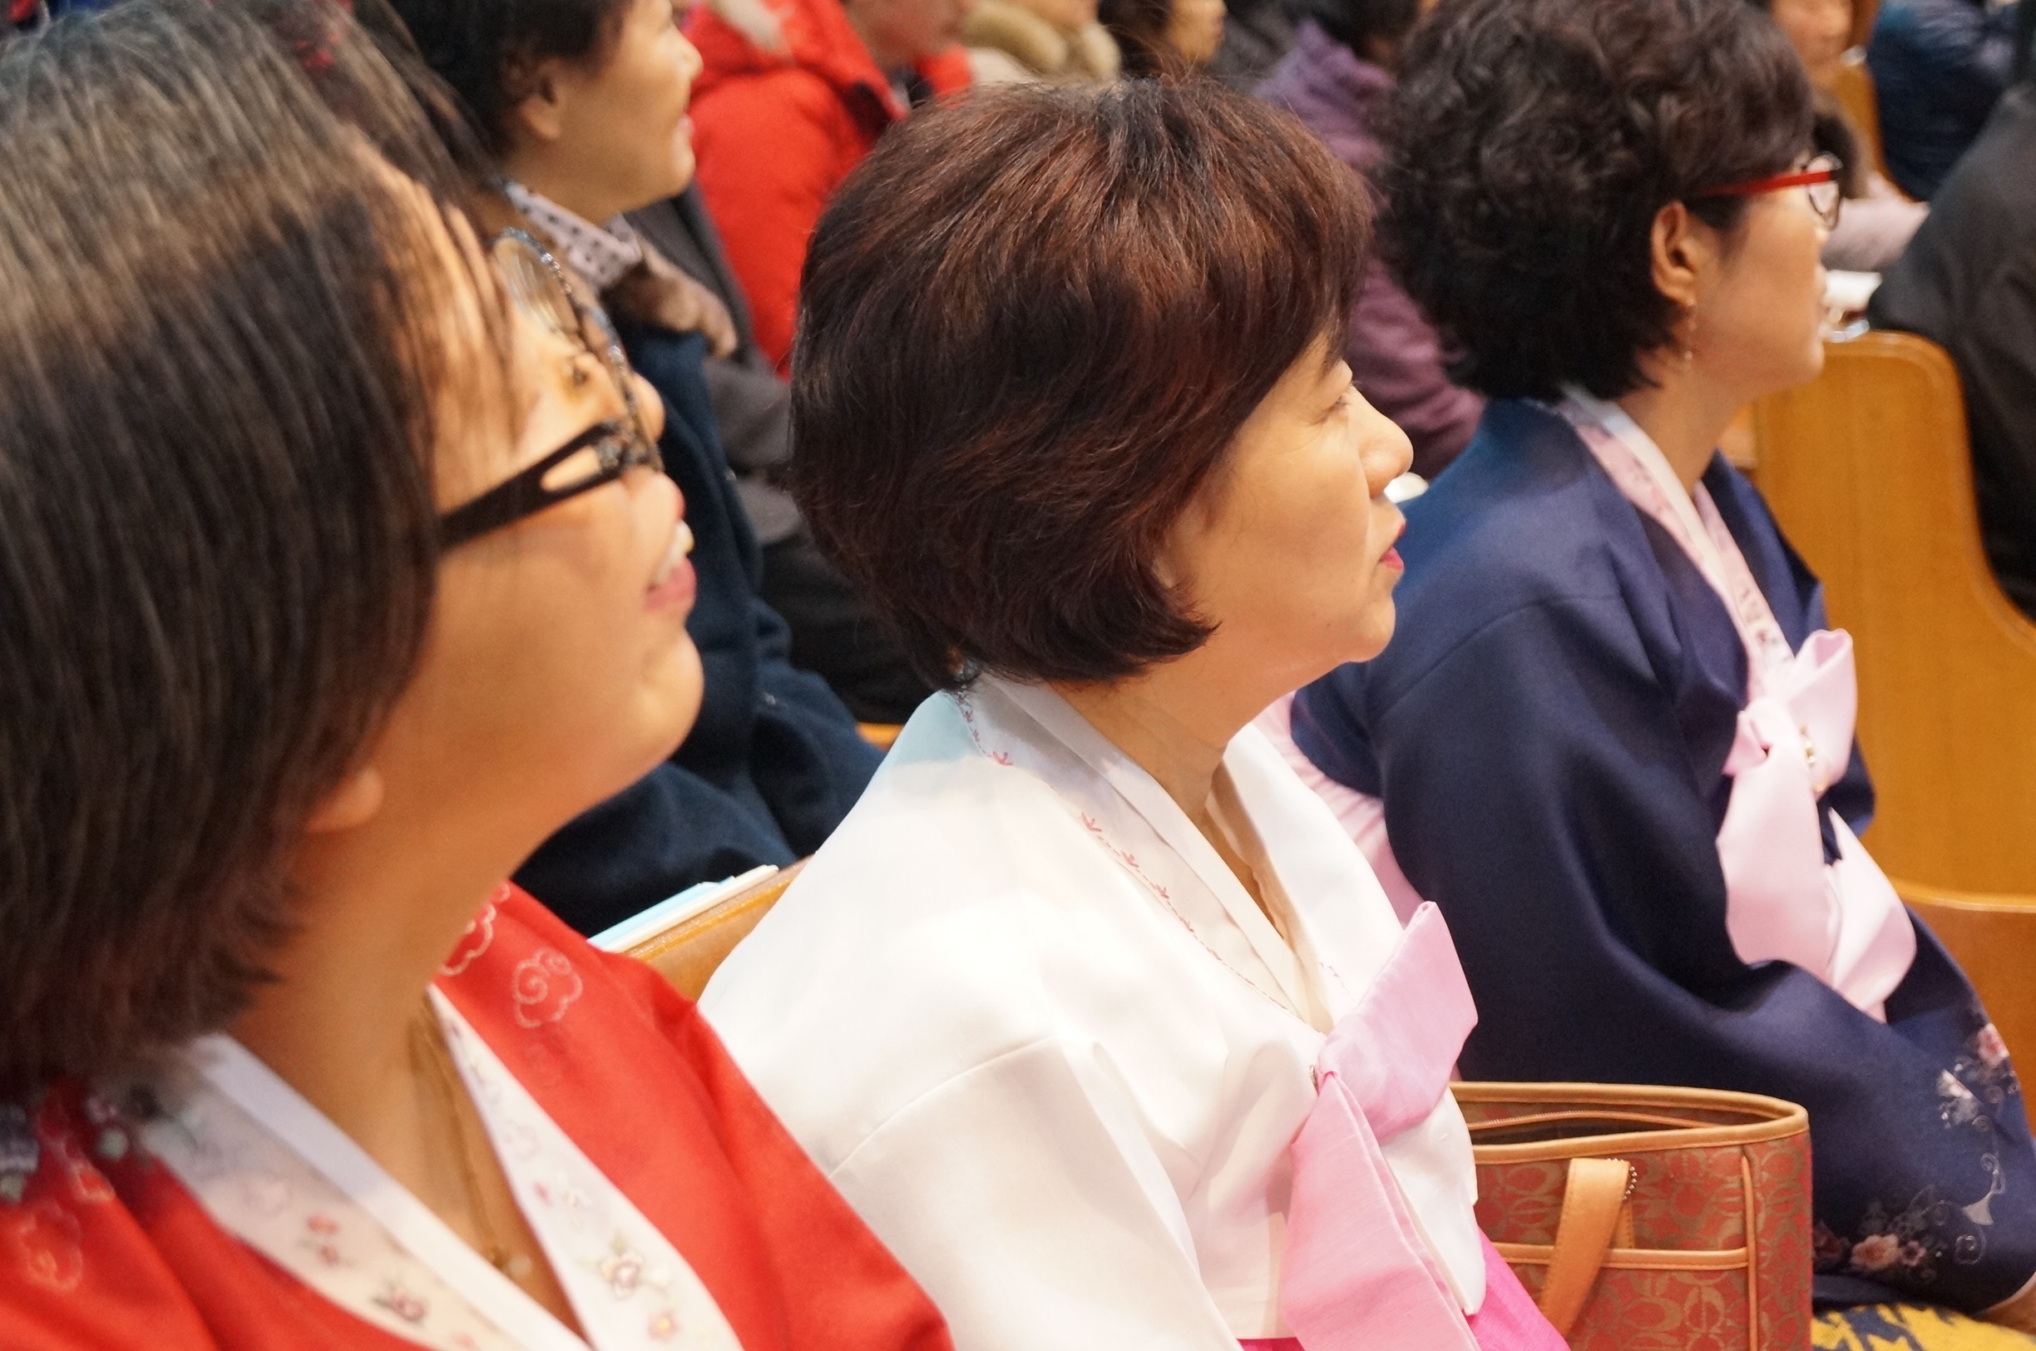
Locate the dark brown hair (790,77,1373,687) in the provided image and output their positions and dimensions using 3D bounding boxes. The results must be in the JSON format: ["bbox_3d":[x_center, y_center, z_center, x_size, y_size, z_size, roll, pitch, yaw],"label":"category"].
[{"bbox_3d":[0.024,-0.114,1.660,0.228,0.235,0.205,-9,14,-14],"label":"dark brown hair"}]

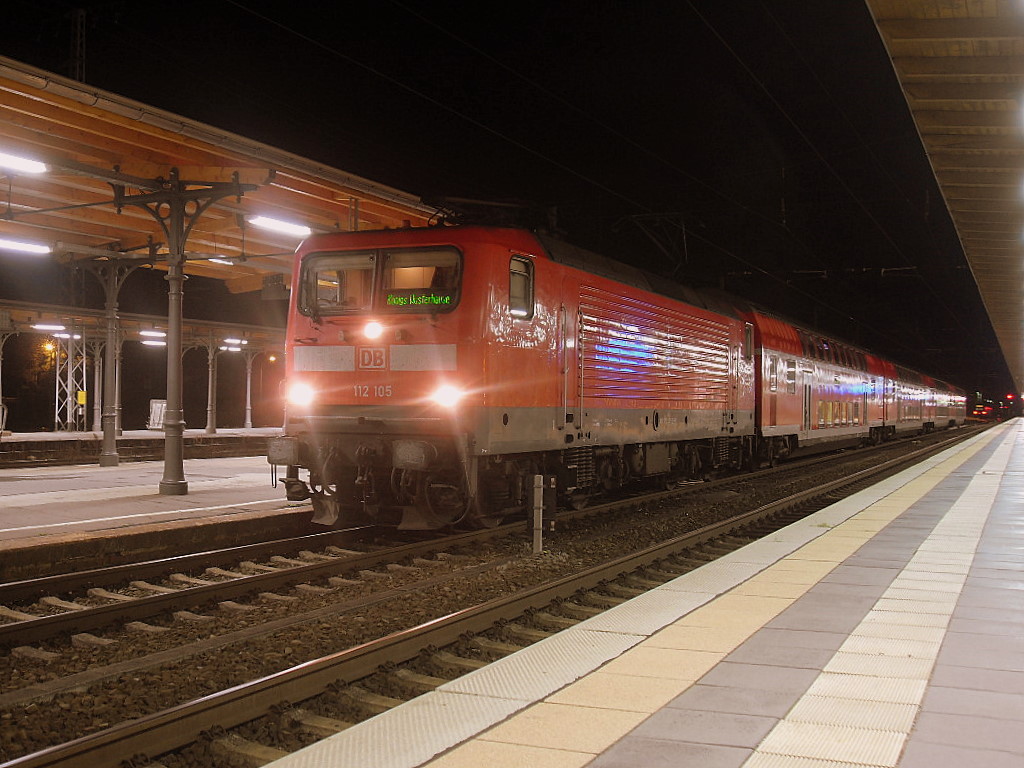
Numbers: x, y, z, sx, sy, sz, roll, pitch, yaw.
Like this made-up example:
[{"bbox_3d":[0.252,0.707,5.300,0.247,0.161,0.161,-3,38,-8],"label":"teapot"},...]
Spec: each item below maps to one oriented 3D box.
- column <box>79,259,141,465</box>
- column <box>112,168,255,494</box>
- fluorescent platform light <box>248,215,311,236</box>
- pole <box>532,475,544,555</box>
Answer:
[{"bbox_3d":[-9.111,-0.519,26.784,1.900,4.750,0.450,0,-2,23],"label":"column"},{"bbox_3d":[-5.062,-0.796,18.039,2.600,4.950,0.450,0,-2,23],"label":"column"},{"bbox_3d":[-4.069,-2.777,20.800,0.200,0.140,1.600,0,-2,23],"label":"fluorescent platform light"},{"bbox_3d":[0.303,1.488,13.612,0.110,0.920,0.090,0,-2,23],"label":"pole"}]

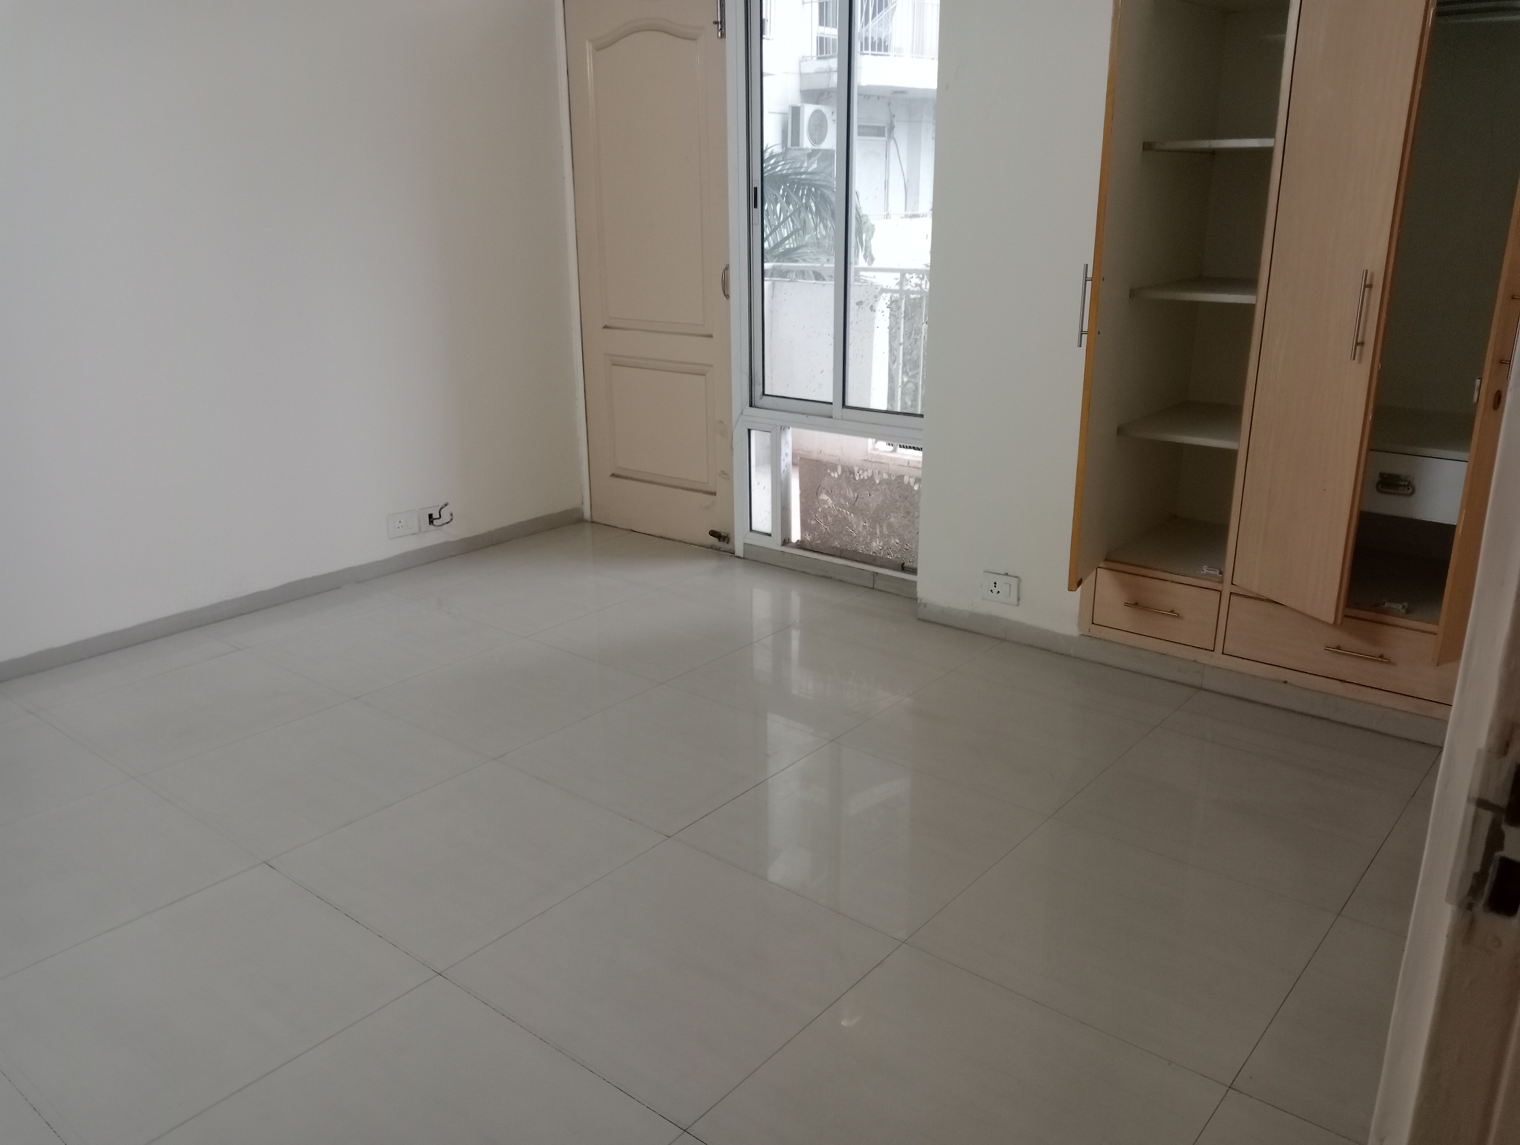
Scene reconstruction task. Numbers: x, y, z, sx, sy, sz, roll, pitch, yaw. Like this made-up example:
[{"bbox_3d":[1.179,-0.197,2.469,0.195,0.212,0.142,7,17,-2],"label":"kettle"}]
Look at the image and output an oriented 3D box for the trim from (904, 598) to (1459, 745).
[{"bbox_3d":[1.137,0.264,3.467,1.600,0.072,0.020,14,23,37],"label":"trim"}]

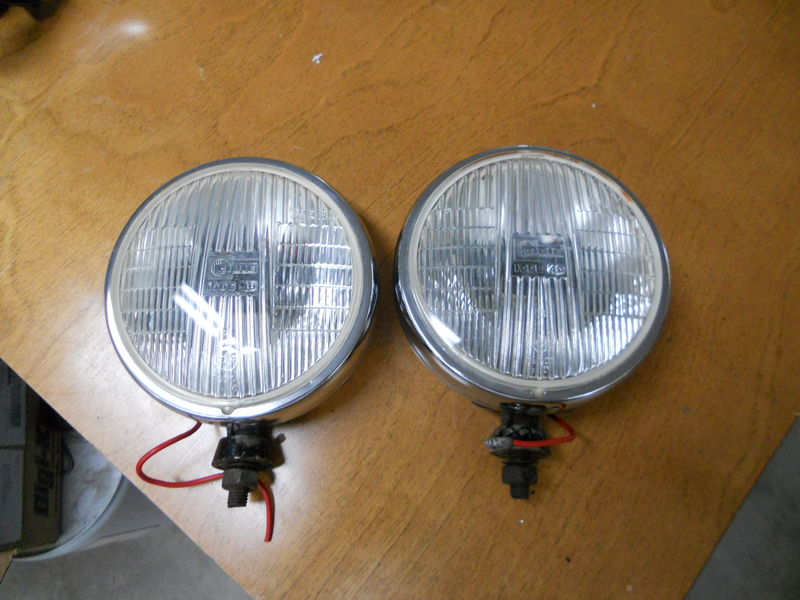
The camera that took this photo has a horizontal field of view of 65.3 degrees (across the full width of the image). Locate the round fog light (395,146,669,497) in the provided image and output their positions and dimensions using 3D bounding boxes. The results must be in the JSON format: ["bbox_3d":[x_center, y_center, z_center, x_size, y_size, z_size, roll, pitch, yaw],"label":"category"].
[{"bbox_3d":[0.075,0.012,0.382,0.160,0.086,0.207,4,72,2],"label":"round fog light"}]

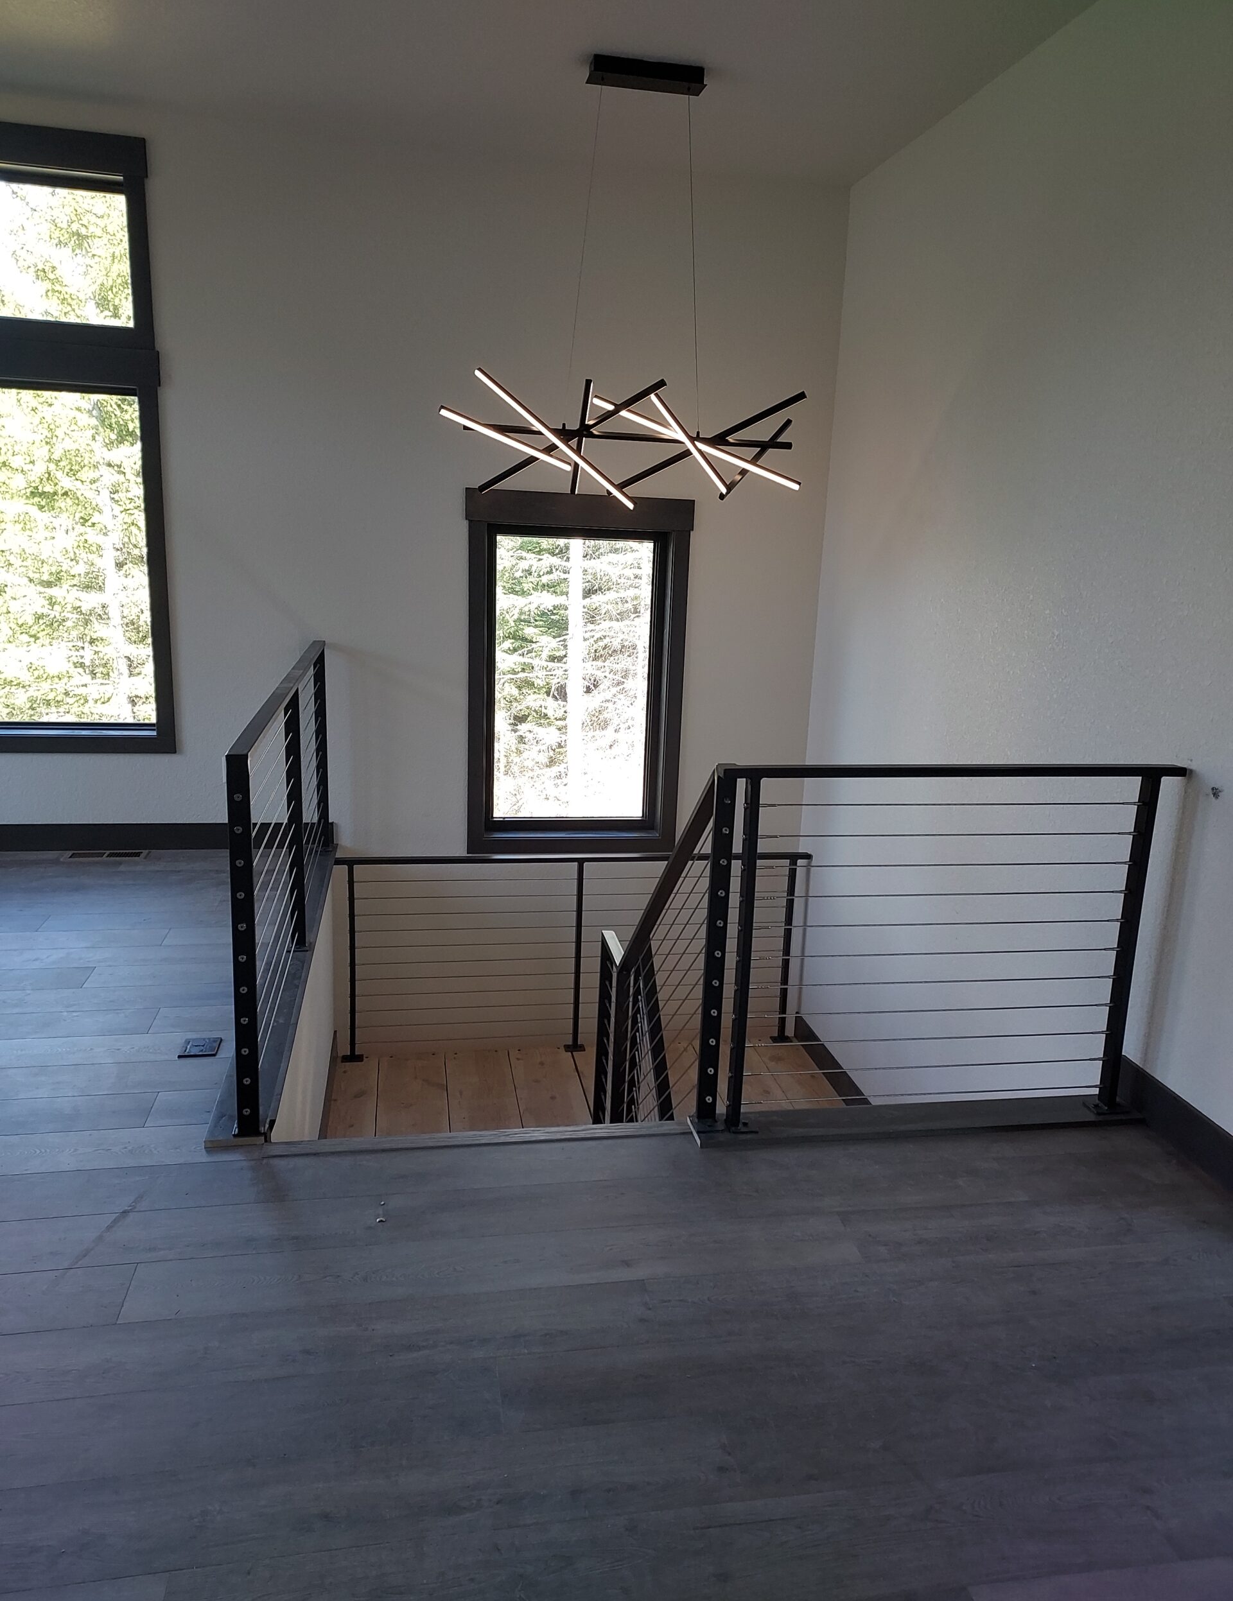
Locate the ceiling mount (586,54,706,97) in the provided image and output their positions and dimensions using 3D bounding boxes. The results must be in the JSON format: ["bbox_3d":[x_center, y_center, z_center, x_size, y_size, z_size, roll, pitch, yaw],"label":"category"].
[{"bbox_3d":[0.106,-2.508,3.944,0.409,0.052,0.110,0,13,-11],"label":"ceiling mount"}]

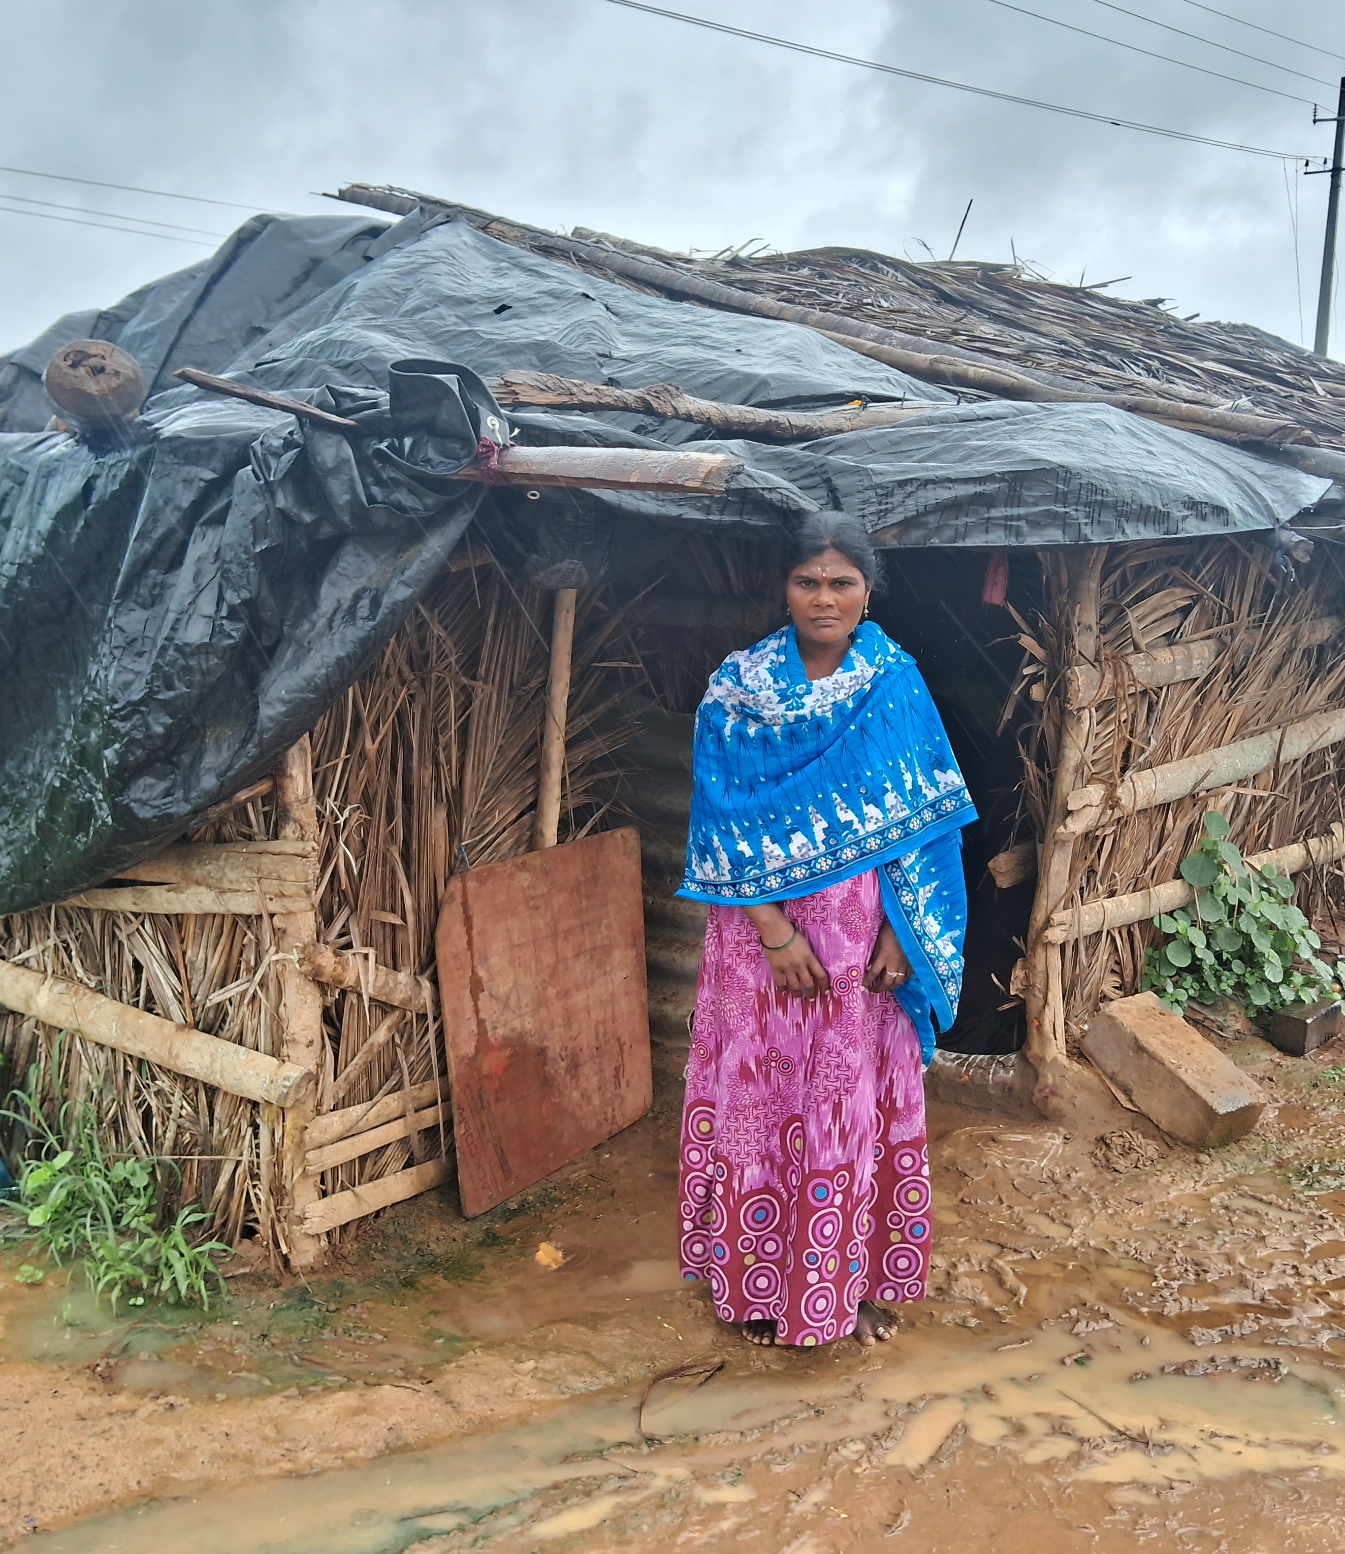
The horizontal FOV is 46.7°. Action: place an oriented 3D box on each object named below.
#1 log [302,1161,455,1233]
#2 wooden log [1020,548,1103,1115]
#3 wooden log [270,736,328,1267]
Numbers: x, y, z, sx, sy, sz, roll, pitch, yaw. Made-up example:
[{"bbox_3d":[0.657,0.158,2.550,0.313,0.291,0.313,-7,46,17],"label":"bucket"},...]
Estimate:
[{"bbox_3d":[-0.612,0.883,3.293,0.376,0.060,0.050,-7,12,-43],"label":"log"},{"bbox_3d":[1.029,0.138,4.059,0.120,1.480,0.110,2,8,0],"label":"wooden log"},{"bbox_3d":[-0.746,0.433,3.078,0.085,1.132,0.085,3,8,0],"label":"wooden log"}]

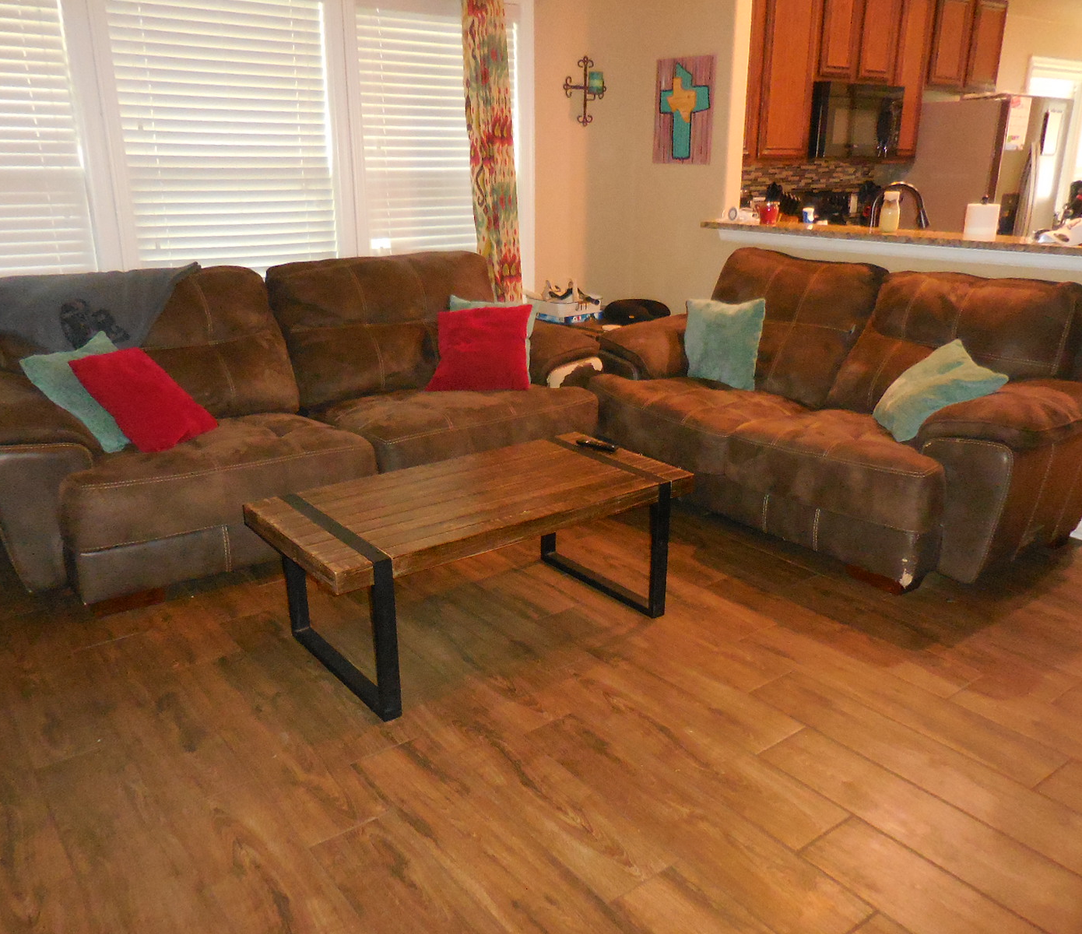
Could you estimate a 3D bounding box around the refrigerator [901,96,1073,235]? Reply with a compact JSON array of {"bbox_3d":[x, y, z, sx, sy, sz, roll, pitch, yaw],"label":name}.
[{"bbox_3d":[2.804,-1.466,5.981,0.880,1.760,0.800,-14,23,-36],"label":"refrigerator"}]

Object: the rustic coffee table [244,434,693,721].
[{"bbox_3d":[-0.181,0.277,2.775,1.225,0.455,0.597,-14,23,-36],"label":"rustic coffee table"}]

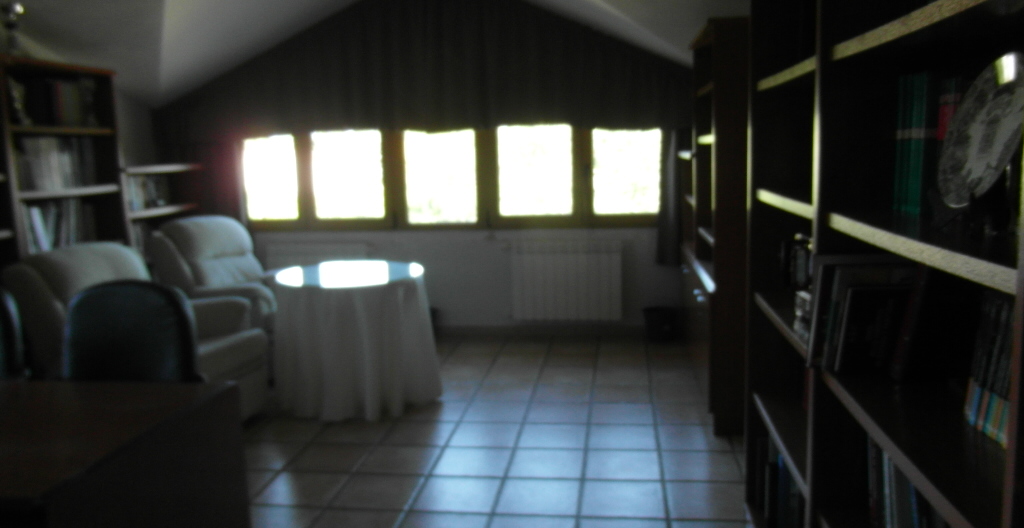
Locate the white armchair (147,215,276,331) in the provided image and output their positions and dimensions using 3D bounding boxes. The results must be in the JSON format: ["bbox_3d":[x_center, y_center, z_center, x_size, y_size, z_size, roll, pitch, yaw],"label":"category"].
[{"bbox_3d":[-1.757,0.215,4.879,0.920,1.050,0.820,2,10,26],"label":"white armchair"}]

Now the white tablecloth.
[{"bbox_3d":[-0.957,0.422,4.364,0.980,0.740,0.980,-2,9,0],"label":"white tablecloth"}]

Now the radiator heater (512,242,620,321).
[{"bbox_3d":[0.405,0.113,5.239,0.800,0.580,0.100,-1,9,9],"label":"radiator heater"}]

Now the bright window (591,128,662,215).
[{"bbox_3d":[0.827,-0.666,5.139,0.520,0.630,0.080,-1,9,9],"label":"bright window"}]

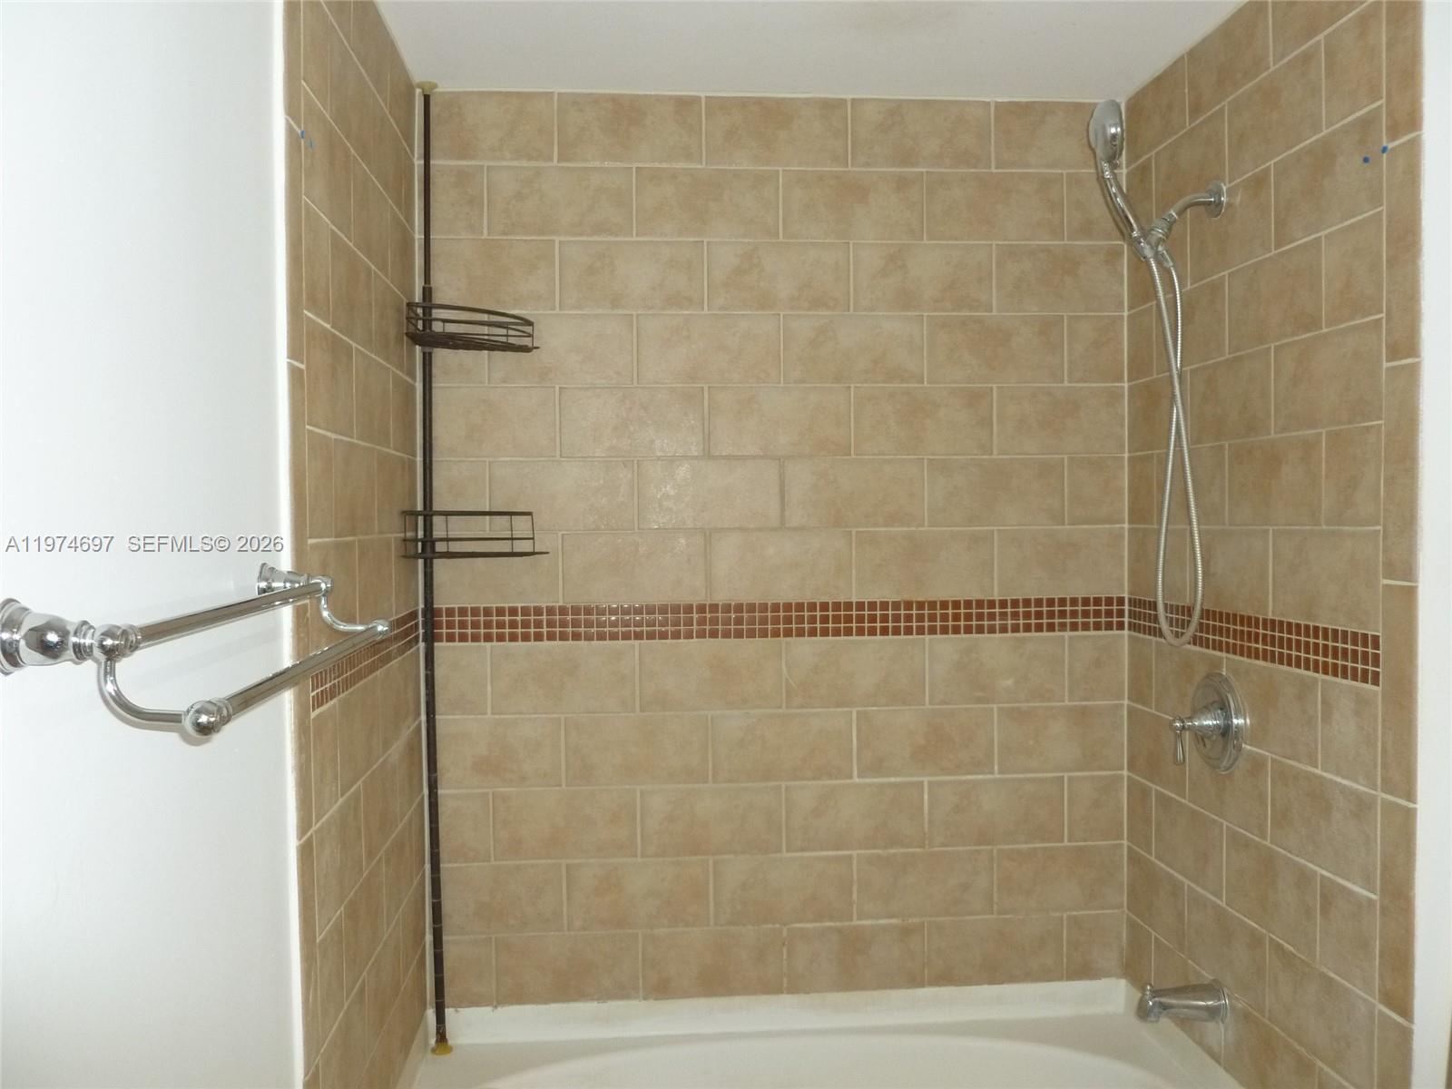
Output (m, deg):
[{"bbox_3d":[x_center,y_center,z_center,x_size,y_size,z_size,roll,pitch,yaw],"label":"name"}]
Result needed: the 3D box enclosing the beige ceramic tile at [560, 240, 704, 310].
[{"bbox_3d":[-0.194,-0.554,2.432,0.297,0.144,0.010,-1,1,-5],"label":"beige ceramic tile"}]

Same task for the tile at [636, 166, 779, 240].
[{"bbox_3d":[-0.038,-0.716,2.469,0.304,0.149,0.010,-1,1,-5],"label":"tile"}]

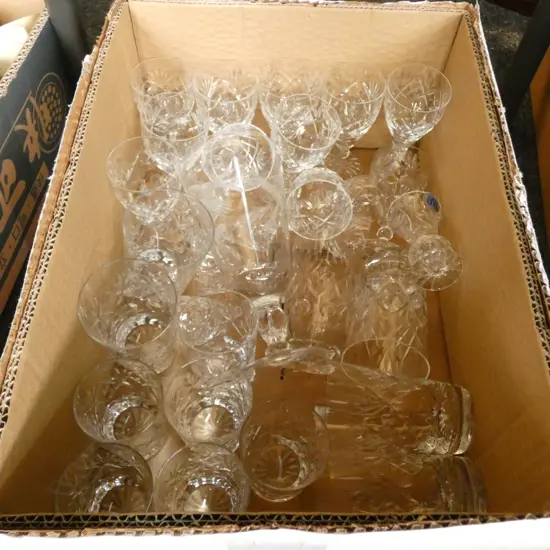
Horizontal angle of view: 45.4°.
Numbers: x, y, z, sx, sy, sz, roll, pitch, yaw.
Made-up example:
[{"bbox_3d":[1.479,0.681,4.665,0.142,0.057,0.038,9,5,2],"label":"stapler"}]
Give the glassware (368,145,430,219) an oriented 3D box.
[{"bbox_3d":[0.131,-0.098,0.700,0.065,0.088,0.065,0,57,-1],"label":"glassware"}]

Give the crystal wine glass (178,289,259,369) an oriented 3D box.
[{"bbox_3d":[-0.049,0.060,0.598,0.070,0.080,0.070,0,57,-1],"label":"crystal wine glass"}]

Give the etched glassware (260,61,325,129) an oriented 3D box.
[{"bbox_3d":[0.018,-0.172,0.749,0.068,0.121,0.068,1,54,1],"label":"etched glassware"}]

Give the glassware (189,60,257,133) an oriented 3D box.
[{"bbox_3d":[-0.059,-0.177,0.809,0.075,0.150,0.075,3,54,-1],"label":"glassware"}]

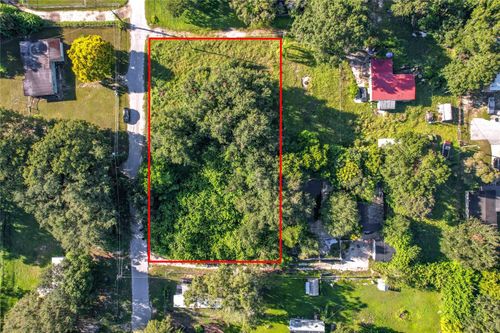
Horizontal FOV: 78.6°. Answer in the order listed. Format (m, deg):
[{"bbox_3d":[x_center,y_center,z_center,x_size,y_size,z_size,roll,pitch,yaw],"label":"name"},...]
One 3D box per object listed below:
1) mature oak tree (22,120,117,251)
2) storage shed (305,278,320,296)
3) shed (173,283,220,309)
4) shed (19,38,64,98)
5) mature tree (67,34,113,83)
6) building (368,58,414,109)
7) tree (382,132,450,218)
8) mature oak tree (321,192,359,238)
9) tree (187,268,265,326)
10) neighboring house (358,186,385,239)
[{"bbox_3d":[-52.974,5.546,91.129,26.000,16.000,36.000,0,91,0],"label":"mature oak tree"},{"bbox_3d":[19.772,38.567,98.391,4.200,2.800,5.400,0,91,0],"label":"storage shed"},{"bbox_3d":[-16.805,40.720,98.034,15.000,3.600,8.500,0,91,0],"label":"shed"},{"bbox_3d":[-64.613,-30.701,96.405,12.900,4.000,17.300,-4,91,0],"label":"shed"},{"bbox_3d":[-47.422,-32.243,92.374,13.500,12.000,13.500,0,91,0],"label":"mature tree"},{"bbox_3d":[44.783,-25.501,96.409,14.000,4.200,15.200,0,91,0],"label":"building"},{"bbox_3d":[49.082,2.644,91.821,20.500,14.500,25.000,0,91,0],"label":"tree"},{"bbox_3d":[27.656,14.483,93.558,11.700,11.500,14.000,0,91,0],"label":"mature oak tree"},{"bbox_3d":[-7.878,38.317,92.285,23.000,15.000,17.000,0,91,0],"label":"tree"},{"bbox_3d":[38.116,14.401,97.307,8.200,4.000,16.300,0,91,0],"label":"neighboring house"}]

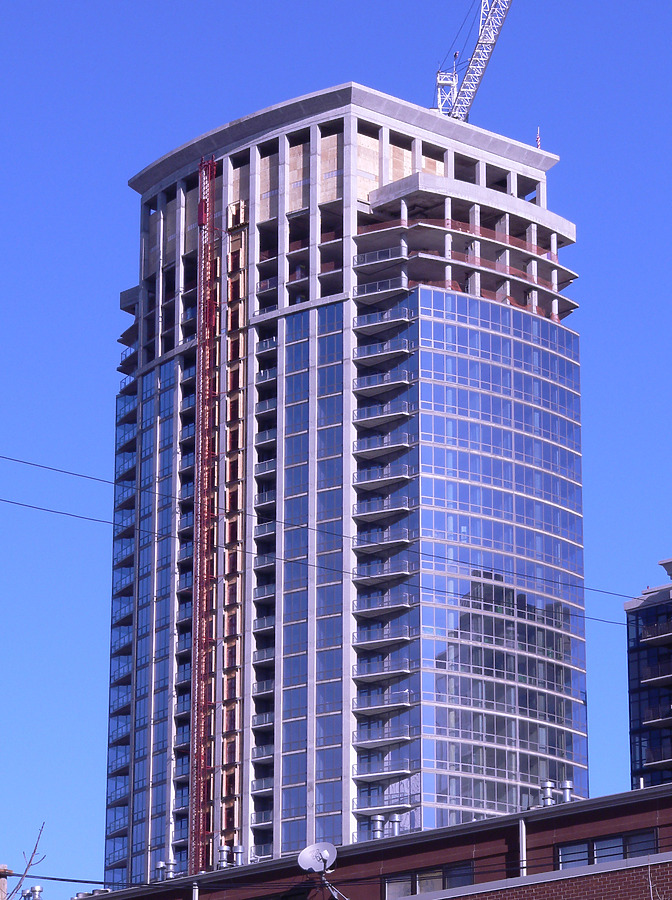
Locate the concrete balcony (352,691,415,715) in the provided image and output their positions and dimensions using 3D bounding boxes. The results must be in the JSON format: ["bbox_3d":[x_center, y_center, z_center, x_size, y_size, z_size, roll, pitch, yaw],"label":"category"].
[{"bbox_3d":[4.511,22.950,274.387,5.610,1.250,2.440,-10,-20,29],"label":"concrete balcony"}]

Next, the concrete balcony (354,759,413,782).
[{"bbox_3d":[4.640,29.552,279.765,5.950,1.270,2.300,-10,-18,32],"label":"concrete balcony"}]

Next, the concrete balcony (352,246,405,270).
[{"bbox_3d":[4.623,-17.814,287.097,5.610,1.250,2.440,-10,-20,29],"label":"concrete balcony"}]

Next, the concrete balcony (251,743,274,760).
[{"bbox_3d":[-6.232,27.998,280.341,2.900,1.200,1.500,-15,-23,40],"label":"concrete balcony"}]

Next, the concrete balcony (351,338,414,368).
[{"bbox_3d":[4.360,-9.120,279.590,5.370,1.270,2.300,-13,-21,37],"label":"concrete balcony"}]

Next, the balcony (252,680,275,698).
[{"bbox_3d":[-6.216,22.174,282.157,2.900,1.200,1.500,-15,-23,40],"label":"balcony"}]

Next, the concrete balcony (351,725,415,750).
[{"bbox_3d":[4.340,25.310,269.070,5.370,1.270,2.300,-13,-21,37],"label":"concrete balcony"}]

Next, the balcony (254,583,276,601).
[{"bbox_3d":[-6.339,13.814,290.741,3.000,1.250,1.350,-13,-20,40],"label":"balcony"}]

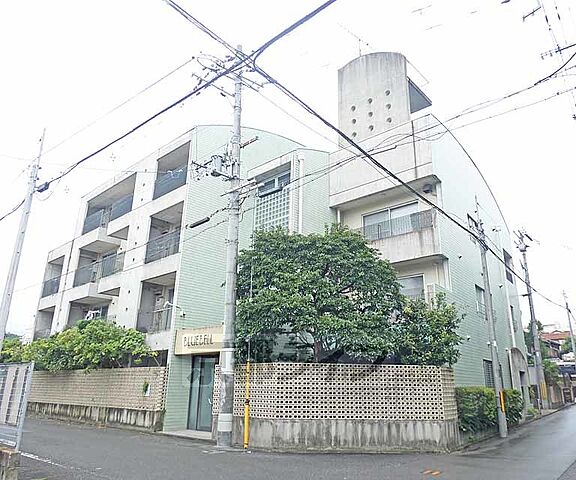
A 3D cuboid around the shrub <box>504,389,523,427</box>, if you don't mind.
[{"bbox_3d":[7.517,5.616,13.987,0.785,1.177,1.373,-15,-25,39],"label":"shrub"}]

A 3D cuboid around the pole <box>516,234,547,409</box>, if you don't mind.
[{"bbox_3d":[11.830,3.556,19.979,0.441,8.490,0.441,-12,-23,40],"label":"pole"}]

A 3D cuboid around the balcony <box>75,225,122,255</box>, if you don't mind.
[{"bbox_3d":[-9.690,0.023,21.538,2.020,0.745,1.157,-15,-25,39],"label":"balcony"}]

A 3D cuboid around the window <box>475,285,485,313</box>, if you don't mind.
[{"bbox_3d":[6.962,2.225,14.937,0.137,1.059,1.098,-15,-25,39],"label":"window"}]

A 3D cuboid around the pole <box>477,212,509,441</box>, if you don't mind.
[{"bbox_3d":[6.298,2.245,12.976,0.275,7.119,0.275,-13,-24,39],"label":"pole"}]

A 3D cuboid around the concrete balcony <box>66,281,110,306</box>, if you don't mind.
[{"bbox_3d":[-9.714,2.684,20.622,2.020,0.726,1.157,-15,-25,39],"label":"concrete balcony"}]

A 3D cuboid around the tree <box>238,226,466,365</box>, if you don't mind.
[{"bbox_3d":[1.850,2.523,12.106,6.080,6.080,4.217,-2,-19,8],"label":"tree"}]

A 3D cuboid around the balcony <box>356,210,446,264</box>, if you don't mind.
[{"bbox_3d":[3.602,0.258,14.673,3.923,1.569,1.128,-15,-25,39],"label":"balcony"}]

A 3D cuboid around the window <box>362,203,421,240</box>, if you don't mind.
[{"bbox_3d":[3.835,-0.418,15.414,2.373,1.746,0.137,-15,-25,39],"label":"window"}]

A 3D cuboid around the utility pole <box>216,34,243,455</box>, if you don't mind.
[{"bbox_3d":[-1.632,-0.798,12.503,0.392,12.658,0.392,-16,-24,38],"label":"utility pole"}]

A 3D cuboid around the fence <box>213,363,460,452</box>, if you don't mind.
[{"bbox_3d":[0.844,4.200,10.618,6.540,2.020,1.478,-5,-20,15],"label":"fence"}]

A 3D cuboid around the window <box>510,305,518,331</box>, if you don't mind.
[{"bbox_3d":[9.805,3.414,17.959,0.137,1.128,1.128,-15,-25,39],"label":"window"}]

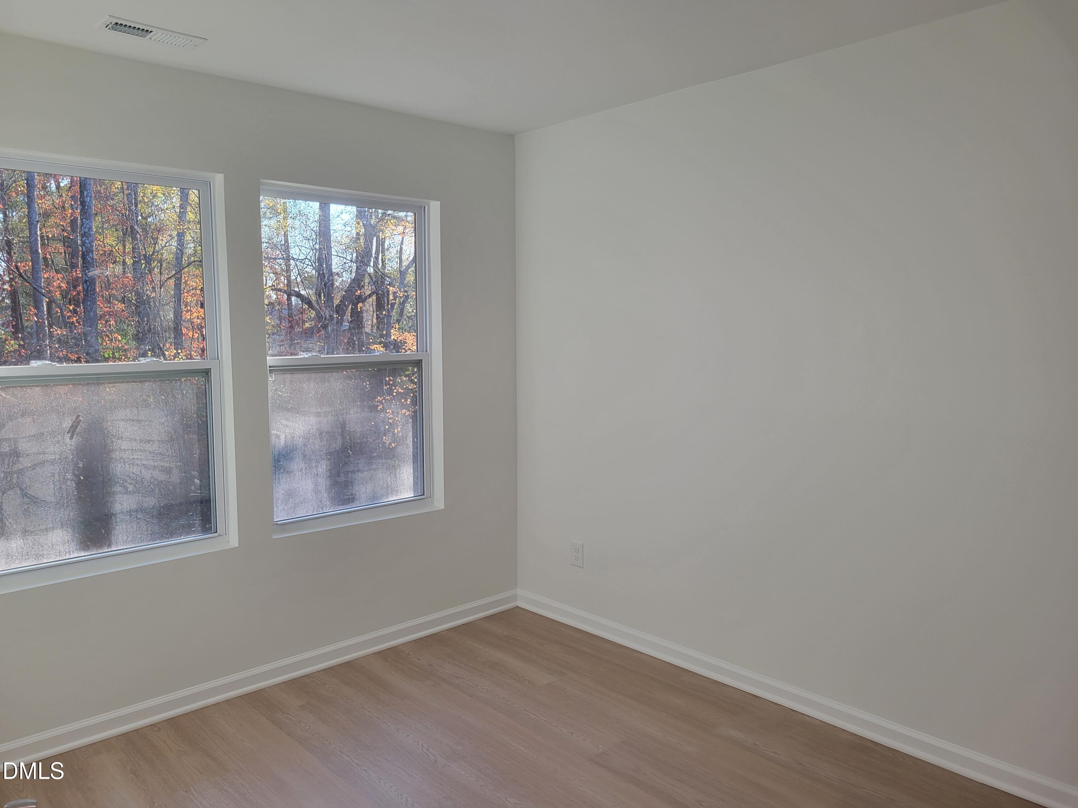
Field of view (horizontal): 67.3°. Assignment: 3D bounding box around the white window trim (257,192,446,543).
[{"bbox_3d":[-0.812,-0.196,3.594,0.866,1.450,0.100,-6,8,-42],"label":"white window trim"}]

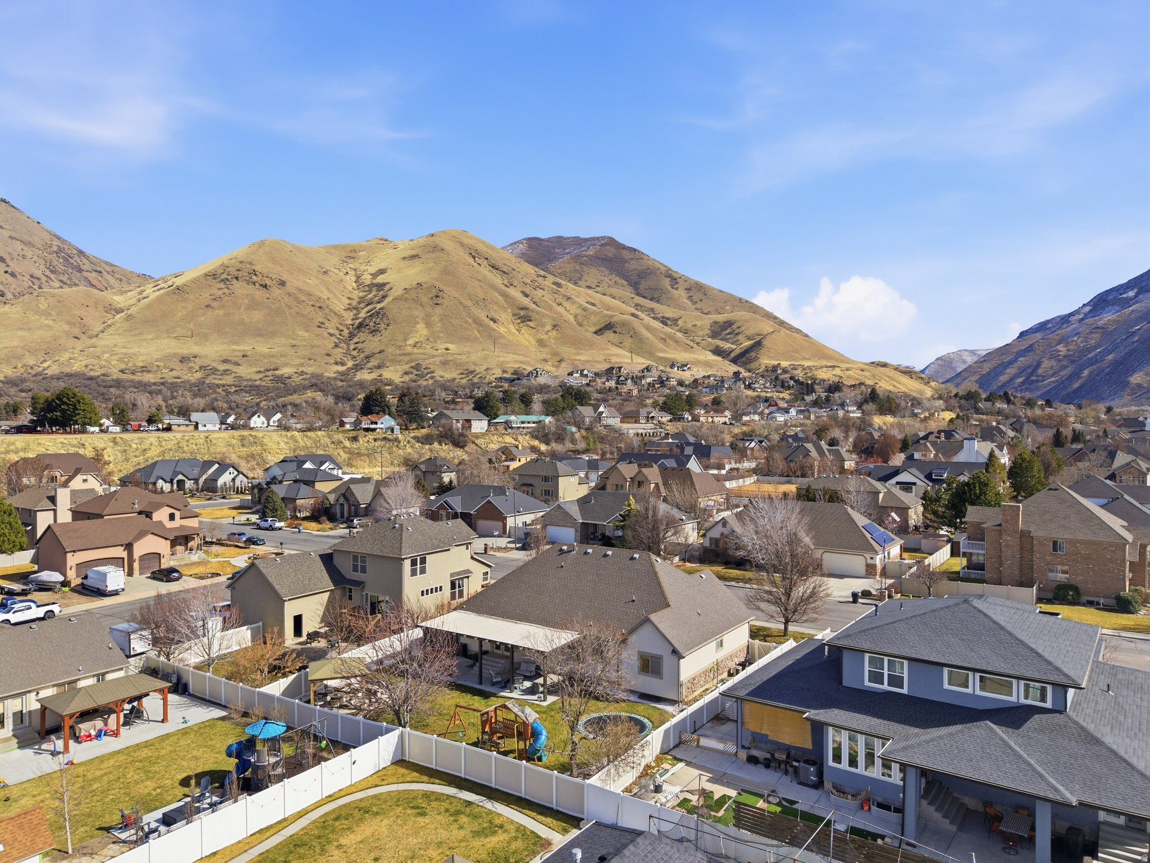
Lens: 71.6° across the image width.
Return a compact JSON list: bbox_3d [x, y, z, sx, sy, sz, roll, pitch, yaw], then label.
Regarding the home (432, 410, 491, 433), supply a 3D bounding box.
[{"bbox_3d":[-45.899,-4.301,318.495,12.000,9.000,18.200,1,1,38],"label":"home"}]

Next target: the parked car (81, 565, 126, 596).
[{"bbox_3d":[-52.510,16.378,88.694,6.500,2.800,2.100,0,1,37],"label":"parked car"}]

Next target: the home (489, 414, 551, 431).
[{"bbox_3d":[-22.729,-3.554,331.000,27.000,6.300,11.500,0,1,33],"label":"home"}]

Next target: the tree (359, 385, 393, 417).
[{"bbox_3d":[-86.104,-11.079,345.000,13.800,17.500,13.800,0,1,0],"label":"tree"}]

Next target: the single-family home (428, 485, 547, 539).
[{"bbox_3d":[-14.128,12.046,127.948,17.900,6.900,11.700,0,1,35],"label":"single-family home"}]

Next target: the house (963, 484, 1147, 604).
[{"bbox_3d":[55.000,11.874,91.400,19.500,11.800,16.000,0,1,25],"label":"house"}]

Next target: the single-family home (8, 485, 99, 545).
[{"bbox_3d":[-79.900,12.676,124.482,14.800,9.000,13.500,0,1,35],"label":"single-family home"}]

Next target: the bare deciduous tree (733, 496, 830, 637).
[{"bbox_3d":[17.801,11.480,68.172,8.300,11.900,8.200,0,1,0],"label":"bare deciduous tree"}]

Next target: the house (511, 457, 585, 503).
[{"bbox_3d":[-5.750,10.860,185.500,13.000,9.300,14.000,0,1,28],"label":"house"}]

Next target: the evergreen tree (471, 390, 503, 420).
[{"bbox_3d":[-38.011,-10.526,346.000,13.000,15.500,13.000,0,1,0],"label":"evergreen tree"}]

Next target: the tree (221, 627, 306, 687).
[{"bbox_3d":[-22.158,15.928,57.000,5.500,4.050,5.500,-1,1,-21],"label":"tree"}]

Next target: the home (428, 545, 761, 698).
[{"bbox_3d":[0.273,13.666,62.571,22.481,8.057,18.801,1,1,36],"label":"home"}]

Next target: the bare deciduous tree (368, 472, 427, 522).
[{"bbox_3d":[-27.746,11.056,125.000,8.900,9.860,8.900,0,1,-13],"label":"bare deciduous tree"}]

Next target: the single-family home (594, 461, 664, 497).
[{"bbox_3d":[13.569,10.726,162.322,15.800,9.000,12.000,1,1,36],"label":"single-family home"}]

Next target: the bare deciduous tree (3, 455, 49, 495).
[{"bbox_3d":[-122.544,10.730,178.000,8.600,10.830,8.600,-1,1,-35],"label":"bare deciduous tree"}]

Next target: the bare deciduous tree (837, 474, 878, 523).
[{"bbox_3d":[43.656,11.434,123.000,6.100,9.400,6.100,0,1,0],"label":"bare deciduous tree"}]

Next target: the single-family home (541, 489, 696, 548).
[{"bbox_3d":[6.666,12.616,117.401,20.300,7.000,13.500,1,1,36],"label":"single-family home"}]

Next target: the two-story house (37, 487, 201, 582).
[{"bbox_3d":[-58.442,12.458,102.683,20.500,9.300,19.600,1,1,36],"label":"two-story house"}]

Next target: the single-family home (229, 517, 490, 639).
[{"bbox_3d":[-19.666,12.708,76.738,14.300,9.700,22.200,0,1,33],"label":"single-family home"}]

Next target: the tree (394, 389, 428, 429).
[{"bbox_3d":[-67.037,-8.999,326.000,13.600,16.160,13.600,0,1,-12],"label":"tree"}]

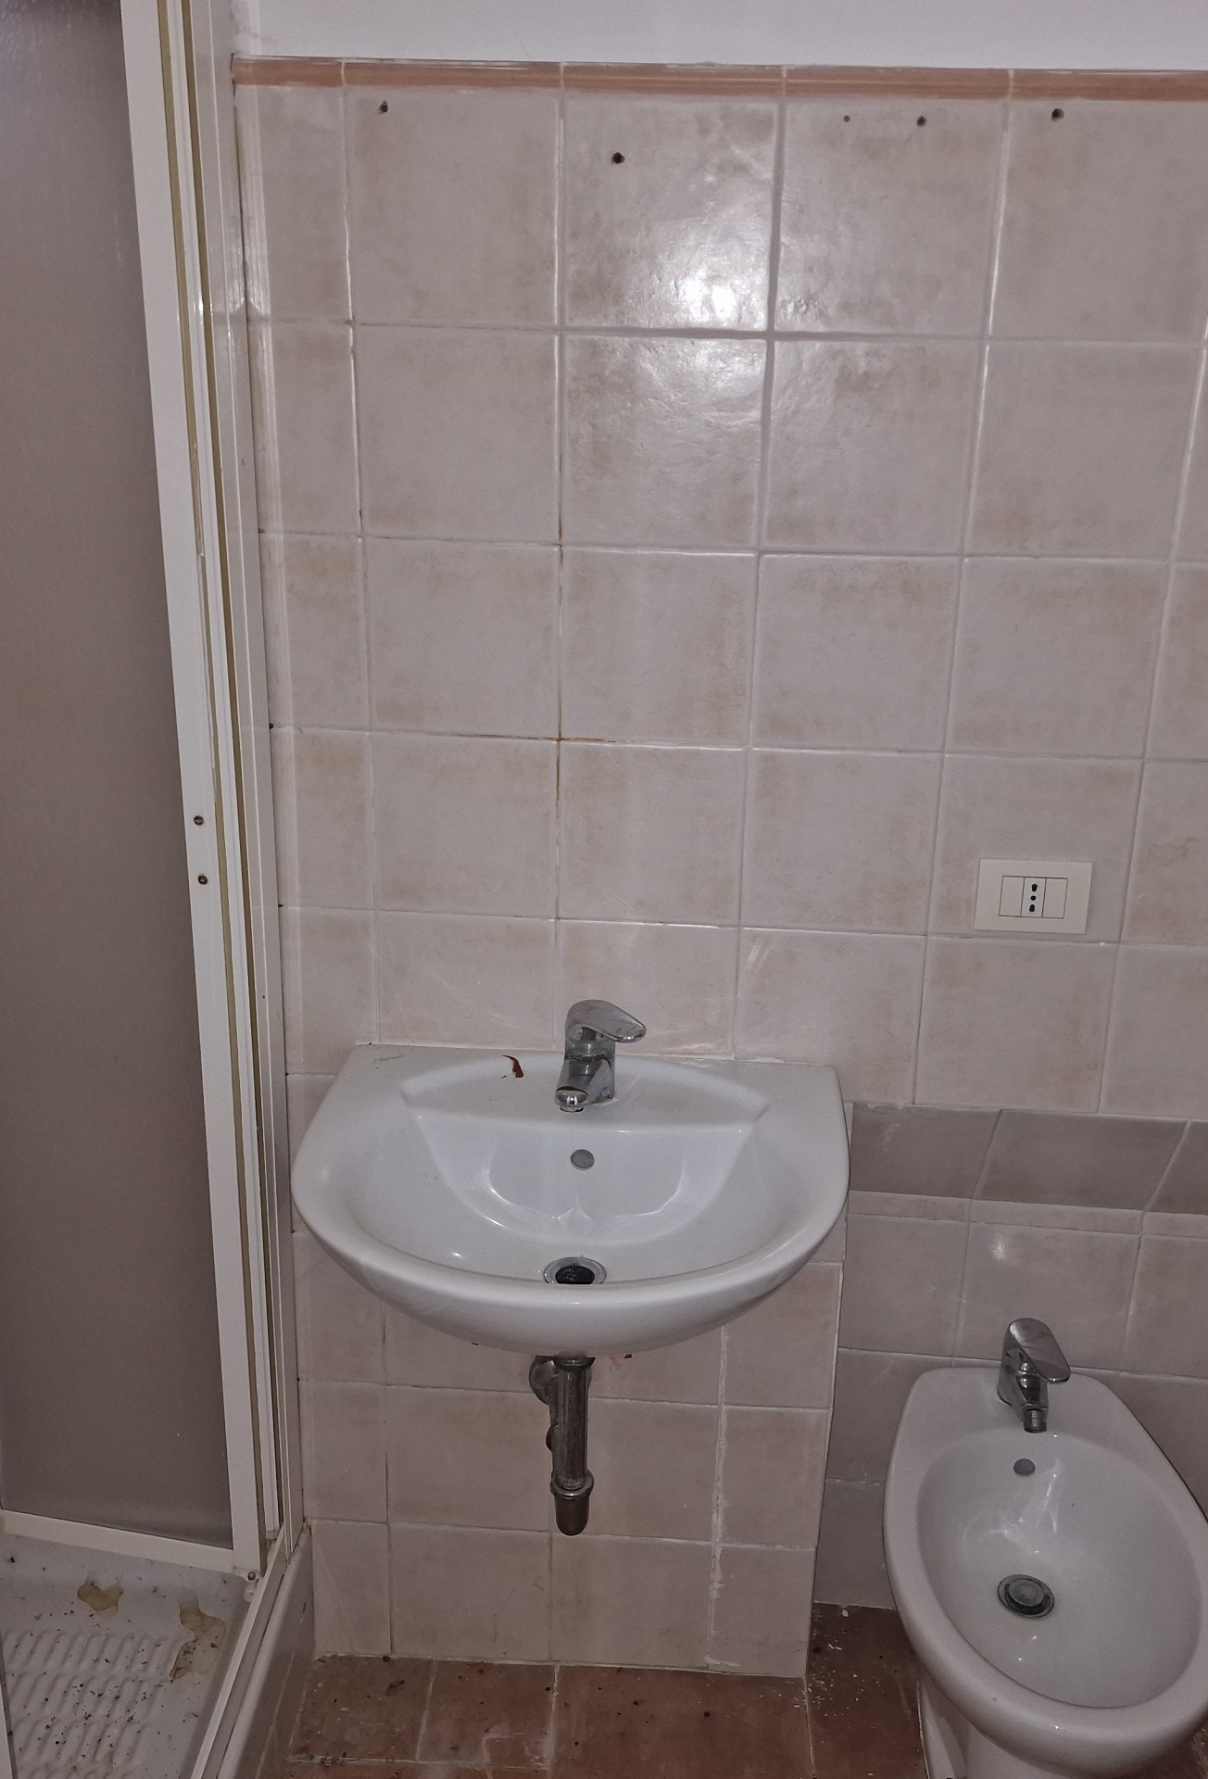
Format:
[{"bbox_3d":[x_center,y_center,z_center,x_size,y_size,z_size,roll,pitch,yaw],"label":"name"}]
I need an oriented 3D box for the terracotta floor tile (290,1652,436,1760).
[{"bbox_3d":[-0.300,1.029,1.972,0.152,0.012,0.152,2,19,3],"label":"terracotta floor tile"}]

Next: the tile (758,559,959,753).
[{"bbox_3d":[0.256,-0.241,1.606,0.199,0.199,0.010,2,20,4],"label":"tile"}]

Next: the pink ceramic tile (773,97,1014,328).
[{"bbox_3d":[0.264,-0.623,1.468,0.200,0.200,0.012,2,19,3],"label":"pink ceramic tile"}]

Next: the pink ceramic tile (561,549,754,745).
[{"bbox_3d":[0.056,-0.251,1.626,0.200,0.200,0.009,2,18,3],"label":"pink ceramic tile"}]

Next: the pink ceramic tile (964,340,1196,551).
[{"bbox_3d":[0.463,-0.422,1.529,0.200,0.200,0.010,2,19,3],"label":"pink ceramic tile"}]

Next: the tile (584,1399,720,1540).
[{"bbox_3d":[0.038,0.714,1.943,0.200,0.200,0.010,2,19,3],"label":"tile"}]

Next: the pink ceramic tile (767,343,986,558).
[{"bbox_3d":[0.260,-0.432,1.534,0.200,0.200,0.012,2,19,3],"label":"pink ceramic tile"}]

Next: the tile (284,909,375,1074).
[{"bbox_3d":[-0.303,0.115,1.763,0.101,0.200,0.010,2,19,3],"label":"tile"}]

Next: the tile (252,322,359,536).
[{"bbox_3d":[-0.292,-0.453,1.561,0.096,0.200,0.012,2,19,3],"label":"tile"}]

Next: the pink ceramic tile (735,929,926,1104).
[{"bbox_3d":[0.250,0.143,1.741,0.200,0.200,0.009,2,18,3],"label":"pink ceramic tile"}]

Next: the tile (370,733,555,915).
[{"bbox_3d":[-0.151,-0.066,1.701,0.200,0.200,0.009,2,18,3],"label":"tile"}]

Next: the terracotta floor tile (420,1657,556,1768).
[{"bbox_3d":[-0.145,1.028,1.966,0.156,0.010,0.155,2,18,3],"label":"terracotta floor tile"}]

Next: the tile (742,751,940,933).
[{"bbox_3d":[0.252,-0.050,1.664,0.200,0.200,0.012,2,19,3],"label":"tile"}]

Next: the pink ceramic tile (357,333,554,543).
[{"bbox_3d":[-0.143,-0.451,1.574,0.200,0.200,0.009,2,18,3],"label":"pink ceramic tile"}]

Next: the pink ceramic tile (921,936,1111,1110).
[{"bbox_3d":[0.450,0.149,1.719,0.200,0.200,0.012,2,19,3],"label":"pink ceramic tile"}]

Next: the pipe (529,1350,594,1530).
[{"bbox_3d":[-0.046,0.557,1.751,0.080,0.240,0.200,2,19,3],"label":"pipe"}]

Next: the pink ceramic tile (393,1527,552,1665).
[{"bbox_3d":[-0.170,0.900,2.020,0.200,0.200,0.010,2,19,3],"label":"pink ceramic tile"}]

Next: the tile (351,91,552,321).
[{"bbox_3d":[-0.139,-0.638,1.489,0.200,0.200,0.012,2,19,3],"label":"tile"}]

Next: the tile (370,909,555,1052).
[{"bbox_3d":[-0.155,0.120,1.769,0.199,0.195,0.010,2,20,4],"label":"tile"}]

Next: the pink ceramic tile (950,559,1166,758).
[{"bbox_3d":[0.458,-0.233,1.589,0.200,0.200,0.012,2,19,3],"label":"pink ceramic tile"}]

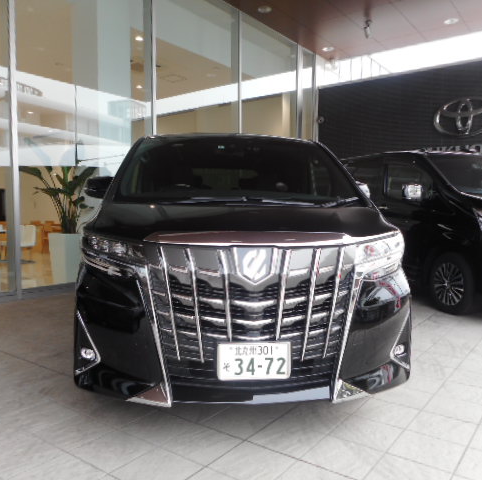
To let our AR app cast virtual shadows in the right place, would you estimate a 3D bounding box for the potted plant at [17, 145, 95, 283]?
[{"bbox_3d":[-2.788,-0.401,7.200,1.100,2.200,1.150,3,4,37],"label":"potted plant"}]

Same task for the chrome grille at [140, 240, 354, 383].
[{"bbox_3d":[0.053,0.336,2.197,1.040,0.651,0.200,0,3,-5],"label":"chrome grille"}]

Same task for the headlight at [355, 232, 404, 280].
[{"bbox_3d":[0.739,0.082,2.505,0.360,0.240,0.380,0,3,-5],"label":"headlight"}]

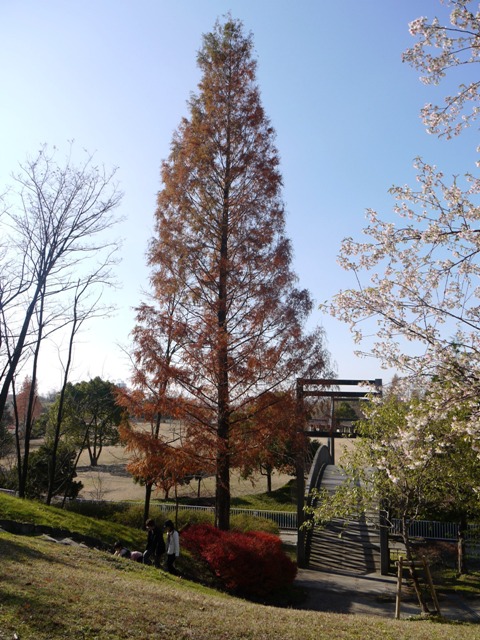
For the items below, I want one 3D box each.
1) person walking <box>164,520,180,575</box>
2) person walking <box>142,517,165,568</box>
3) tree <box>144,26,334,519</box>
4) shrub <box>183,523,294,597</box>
[{"bbox_3d":[-1.923,6.503,14.654,0.500,1.570,0.450,1,-9,-6],"label":"person walking"},{"bbox_3d":[-2.423,6.495,14.756,0.620,1.650,0.500,1,-9,-6],"label":"person walking"},{"bbox_3d":[-0.282,-2.272,20.618,7.000,21.500,7.000,0,-9,0],"label":"tree"},{"bbox_3d":[-0.110,7.379,16.238,3.600,1.750,2.600,0,-9,0],"label":"shrub"}]

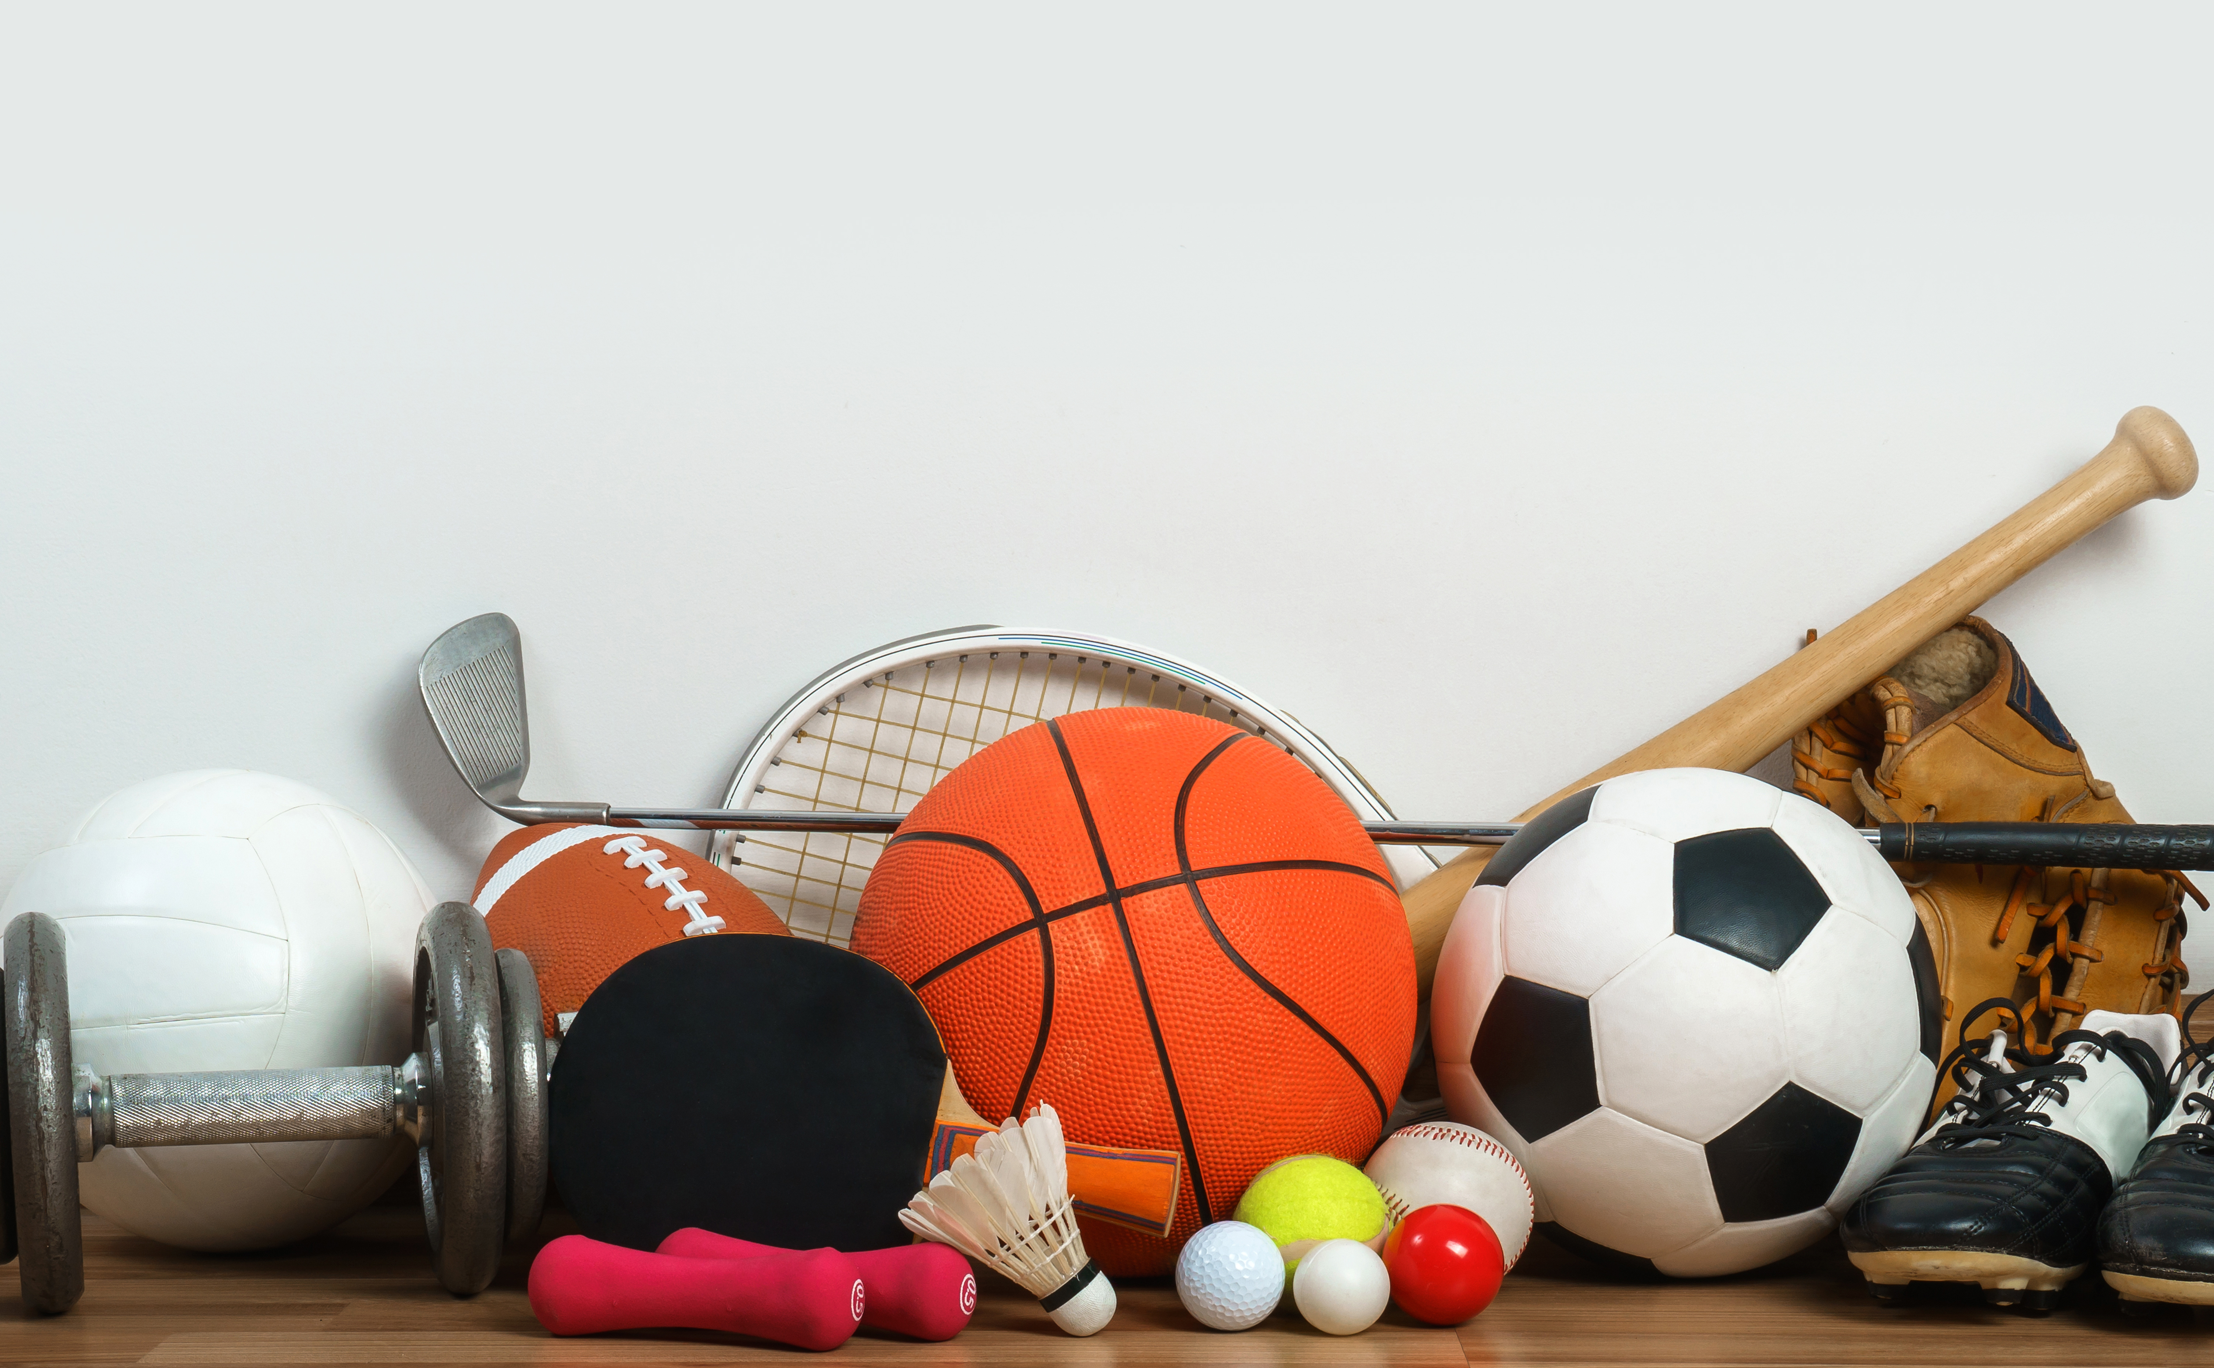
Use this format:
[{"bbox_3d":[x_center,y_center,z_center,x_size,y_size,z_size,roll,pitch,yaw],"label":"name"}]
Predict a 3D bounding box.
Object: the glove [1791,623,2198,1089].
[{"bbox_3d":[0.398,0.110,1.440,0.172,0.280,0.140,-1,3,-16],"label":"glove"}]

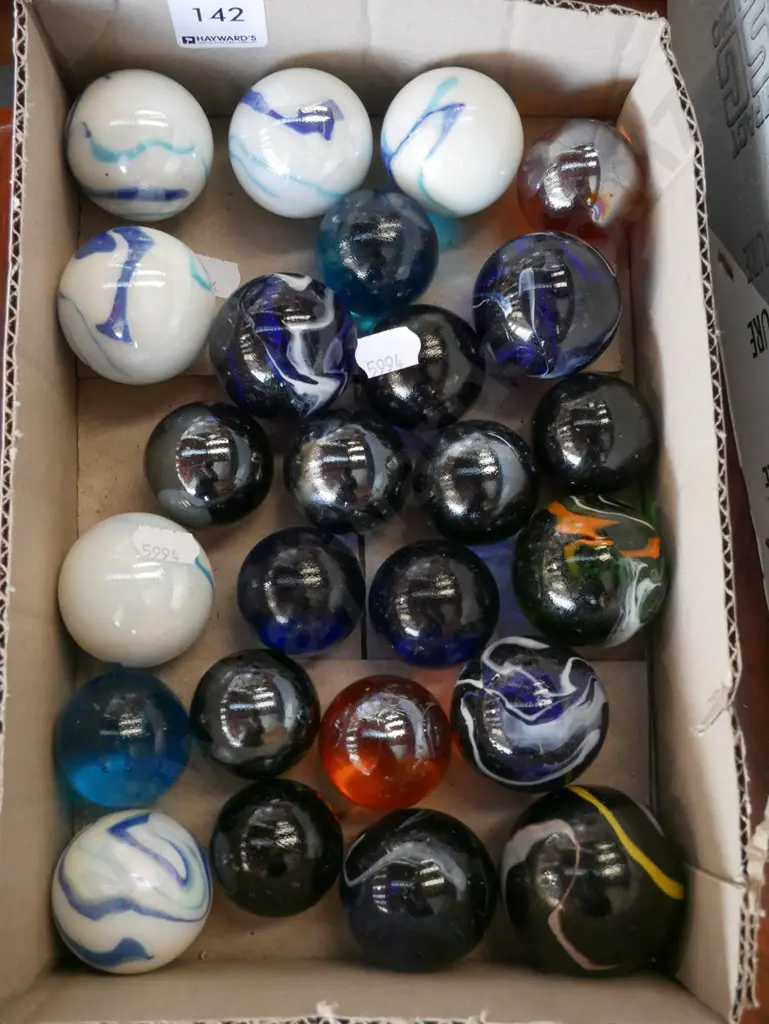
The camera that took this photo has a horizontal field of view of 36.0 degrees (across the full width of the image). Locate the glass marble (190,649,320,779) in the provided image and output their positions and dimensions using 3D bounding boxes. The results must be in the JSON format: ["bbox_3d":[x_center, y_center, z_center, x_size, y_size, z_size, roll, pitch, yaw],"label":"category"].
[{"bbox_3d":[-0.035,0.055,0.322,0.035,0.035,0.035,0,82,-3],"label":"glass marble"}]

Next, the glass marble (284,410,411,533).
[{"bbox_3d":[-0.010,-0.011,0.333,0.035,0.035,0.035,0,82,-3],"label":"glass marble"}]

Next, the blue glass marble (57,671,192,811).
[{"bbox_3d":[-0.071,0.061,0.320,0.036,0.036,0.036,0,82,-3],"label":"blue glass marble"}]

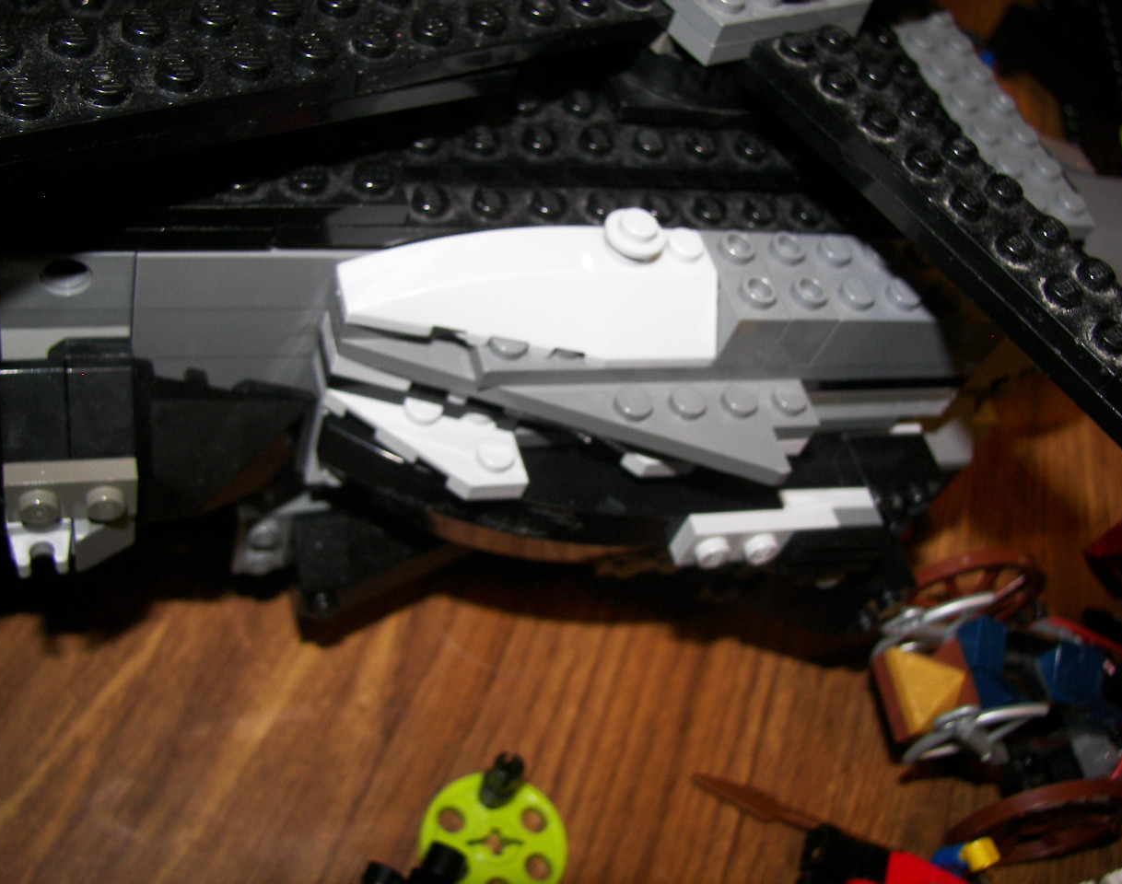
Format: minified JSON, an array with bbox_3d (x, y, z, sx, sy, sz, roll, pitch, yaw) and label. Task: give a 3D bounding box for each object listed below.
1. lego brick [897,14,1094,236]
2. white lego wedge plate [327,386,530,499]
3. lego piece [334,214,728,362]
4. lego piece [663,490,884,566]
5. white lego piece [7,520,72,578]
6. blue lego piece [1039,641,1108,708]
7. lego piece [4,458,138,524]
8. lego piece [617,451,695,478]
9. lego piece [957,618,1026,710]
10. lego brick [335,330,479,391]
[{"bbox_3d":[0.067,-0.055,0.201,0.016,0.005,0.058,-2,53,-21],"label":"lego brick"},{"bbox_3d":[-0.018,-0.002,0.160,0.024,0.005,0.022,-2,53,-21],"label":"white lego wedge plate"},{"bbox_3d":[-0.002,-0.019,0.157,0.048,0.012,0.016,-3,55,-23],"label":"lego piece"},{"bbox_3d":[0.032,0.013,0.182,0.032,0.008,0.008,-3,55,-23],"label":"lego piece"},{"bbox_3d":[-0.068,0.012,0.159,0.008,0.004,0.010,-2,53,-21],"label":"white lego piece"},{"bbox_3d":[0.084,0.037,0.199,0.008,0.006,0.008,7,50,-14],"label":"blue lego piece"},{"bbox_3d":[-0.064,0.007,0.162,0.016,0.008,0.005,-3,55,-23],"label":"lego piece"},{"bbox_3d":[0.013,0.002,0.170,0.011,0.003,0.006,-3,55,-23],"label":"lego piece"},{"bbox_3d":[0.072,0.037,0.200,0.008,0.006,0.015,7,50,-14],"label":"lego piece"},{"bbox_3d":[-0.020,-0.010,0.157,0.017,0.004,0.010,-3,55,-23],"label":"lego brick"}]

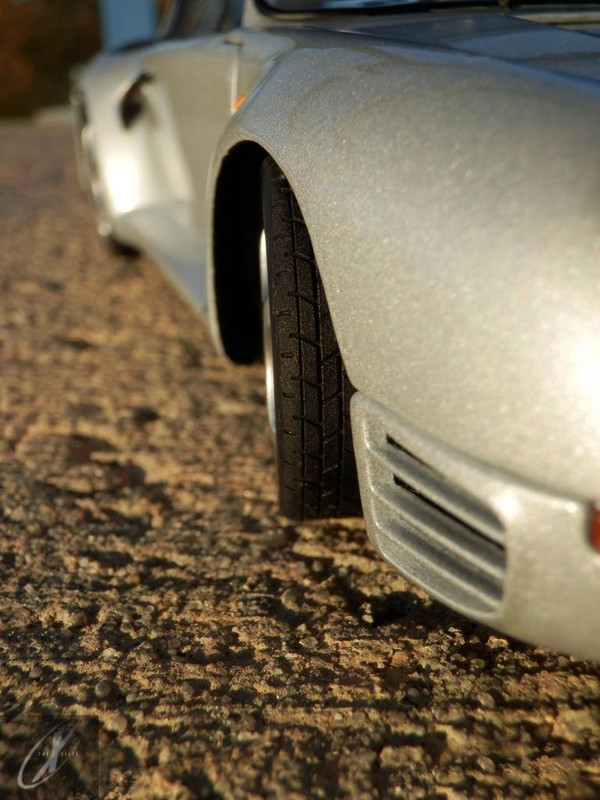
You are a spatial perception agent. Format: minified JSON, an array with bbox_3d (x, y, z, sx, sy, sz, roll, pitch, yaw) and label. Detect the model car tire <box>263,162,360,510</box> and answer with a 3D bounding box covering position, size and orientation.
[{"bbox_3d":[0.003,-0.006,0.095,0.012,0.036,0.036,-3,20,-2],"label":"model car tire"}]

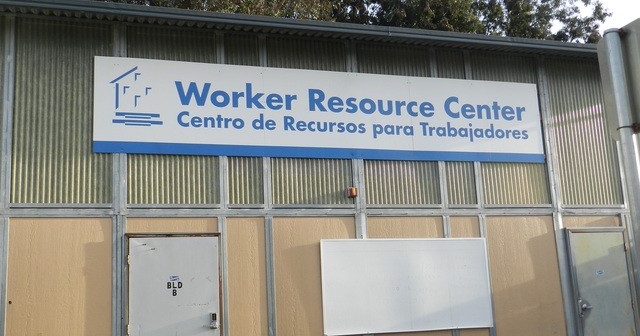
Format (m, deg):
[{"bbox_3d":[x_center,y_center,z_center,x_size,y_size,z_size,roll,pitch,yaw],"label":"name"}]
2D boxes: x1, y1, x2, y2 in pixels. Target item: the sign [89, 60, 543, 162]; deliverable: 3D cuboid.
[{"bbox_3d":[0.257,-0.724,9.582,6.350,1.230,0.040,1,-12,-17],"label":"sign"}]

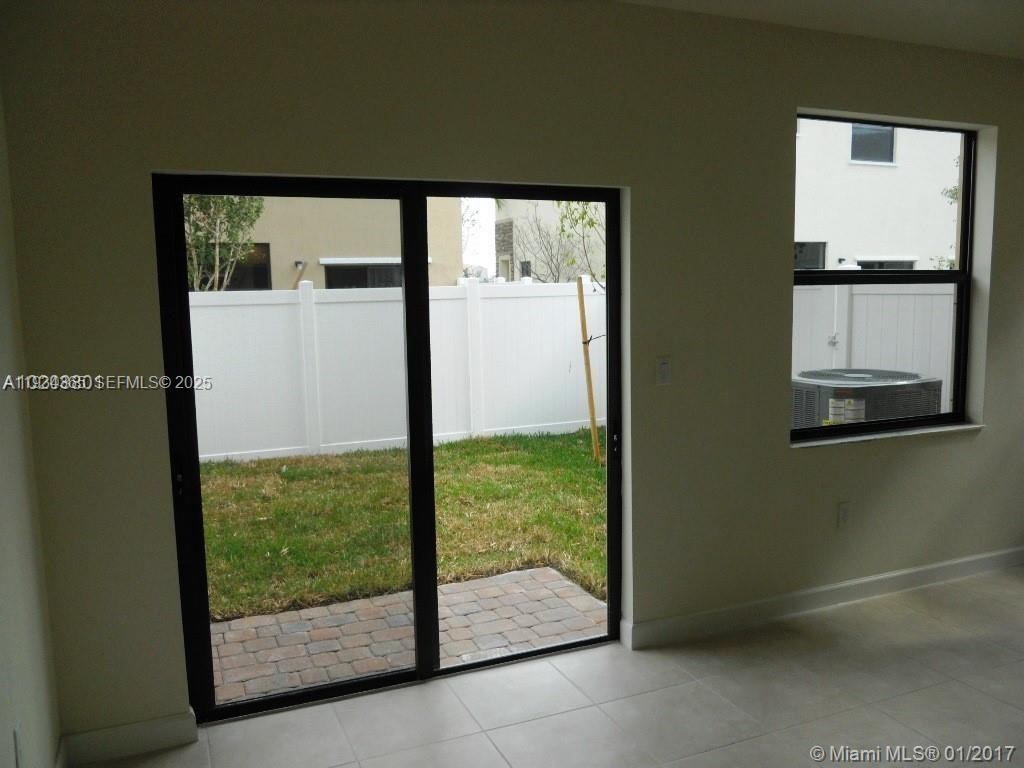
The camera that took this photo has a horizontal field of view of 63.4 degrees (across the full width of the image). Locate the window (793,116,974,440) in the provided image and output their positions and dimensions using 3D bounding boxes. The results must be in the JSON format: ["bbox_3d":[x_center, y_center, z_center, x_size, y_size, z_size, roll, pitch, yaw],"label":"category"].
[{"bbox_3d":[1.838,-0.526,4.213,1.290,1.540,0.080,-4,7,-23],"label":"window"}]

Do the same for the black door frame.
[{"bbox_3d":[-0.383,0.214,3.349,1.835,2.015,0.100,-4,7,-23],"label":"black door frame"}]

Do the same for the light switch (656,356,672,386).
[{"bbox_3d":[0.663,-0.053,3.585,0.078,0.124,0.012,-4,7,-23],"label":"light switch"}]

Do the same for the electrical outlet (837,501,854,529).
[{"bbox_3d":[1.640,0.648,4.077,0.076,0.122,0.010,-4,7,-23],"label":"electrical outlet"}]

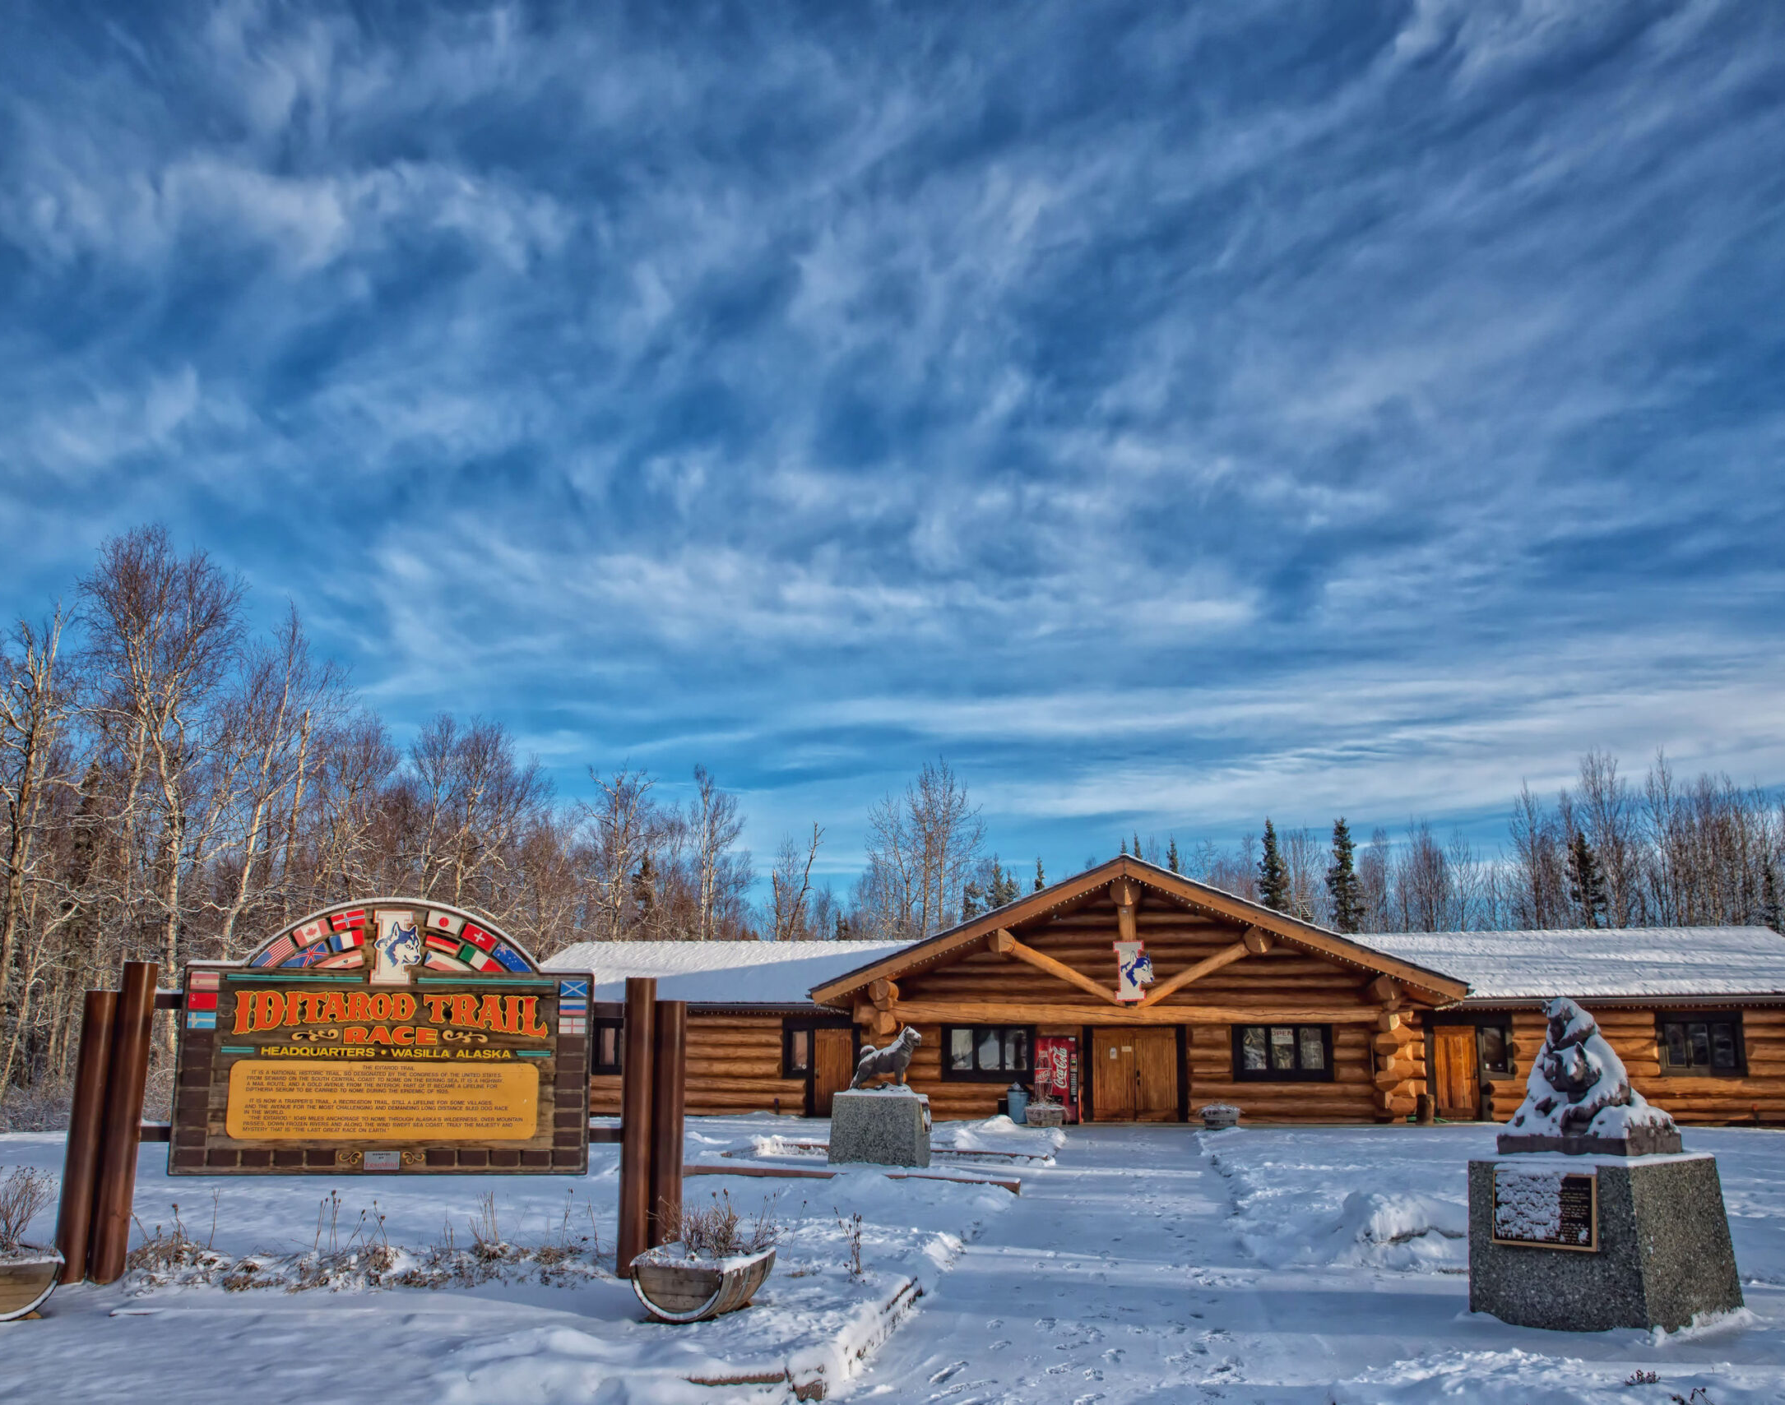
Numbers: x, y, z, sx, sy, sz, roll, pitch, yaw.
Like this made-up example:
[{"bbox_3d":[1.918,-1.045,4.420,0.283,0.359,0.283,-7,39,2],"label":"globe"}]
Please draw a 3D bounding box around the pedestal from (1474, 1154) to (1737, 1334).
[{"bbox_3d":[4.415,3.327,8.787,1.115,0.890,1.115,10,-17,-35],"label":"pedestal"}]

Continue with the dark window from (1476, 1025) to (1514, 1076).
[{"bbox_3d":[13.177,7.602,30.694,0.740,1.107,0.150,-2,-12,12],"label":"dark window"}]

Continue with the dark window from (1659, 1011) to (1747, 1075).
[{"bbox_3d":[17.186,7.253,29.863,1.630,1.275,0.150,-2,-12,12],"label":"dark window"}]

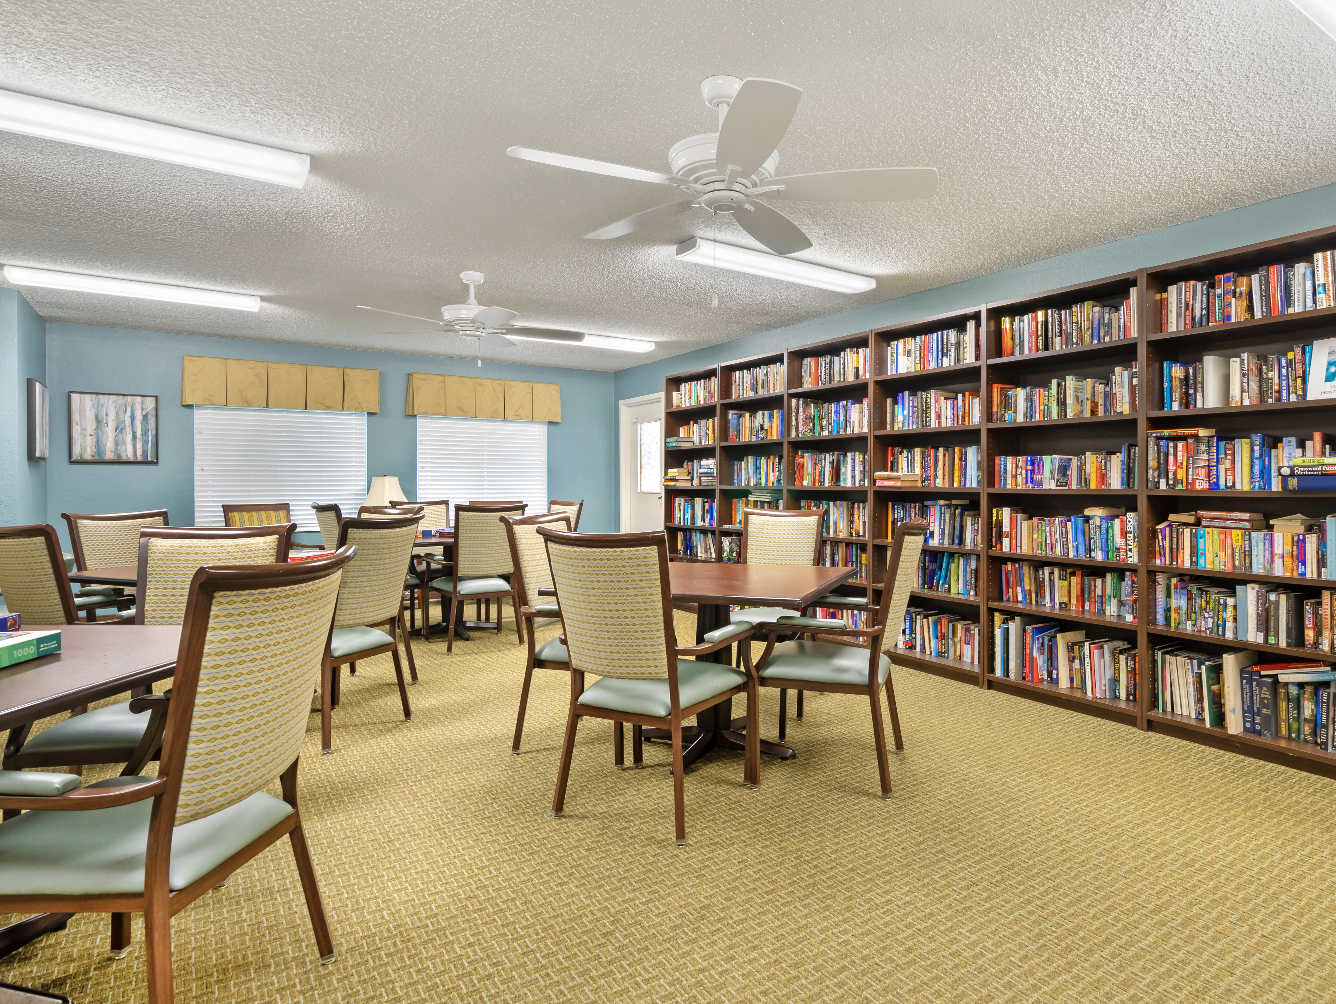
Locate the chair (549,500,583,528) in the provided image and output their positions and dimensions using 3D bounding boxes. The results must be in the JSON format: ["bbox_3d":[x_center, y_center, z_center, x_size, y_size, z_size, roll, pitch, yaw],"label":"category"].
[{"bbox_3d":[-1.142,0.494,5.563,0.608,0.998,0.567,-1,2,-37],"label":"chair"}]

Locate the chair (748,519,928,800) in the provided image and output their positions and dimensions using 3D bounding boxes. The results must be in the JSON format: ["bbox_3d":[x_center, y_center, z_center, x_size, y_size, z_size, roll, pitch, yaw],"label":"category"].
[{"bbox_3d":[0.689,0.574,2.710,0.623,0.998,0.552,1,2,22],"label":"chair"}]

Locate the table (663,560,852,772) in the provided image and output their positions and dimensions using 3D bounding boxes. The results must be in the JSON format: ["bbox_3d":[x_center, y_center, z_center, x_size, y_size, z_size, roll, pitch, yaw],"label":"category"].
[{"bbox_3d":[0.190,0.698,2.920,1.040,0.735,1.040,0,1,22],"label":"table"}]

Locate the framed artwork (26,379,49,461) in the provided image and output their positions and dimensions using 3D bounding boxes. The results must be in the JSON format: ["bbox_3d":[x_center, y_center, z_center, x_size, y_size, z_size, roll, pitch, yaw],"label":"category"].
[{"bbox_3d":[-4.484,-0.559,4.767,0.045,0.560,0.540,-1,1,-36],"label":"framed artwork"}]

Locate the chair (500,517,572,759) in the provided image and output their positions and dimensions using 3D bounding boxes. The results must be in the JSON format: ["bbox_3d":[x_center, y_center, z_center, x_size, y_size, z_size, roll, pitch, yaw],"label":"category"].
[{"bbox_3d":[-0.321,0.567,2.972,0.620,0.998,0.555,1,2,26],"label":"chair"}]

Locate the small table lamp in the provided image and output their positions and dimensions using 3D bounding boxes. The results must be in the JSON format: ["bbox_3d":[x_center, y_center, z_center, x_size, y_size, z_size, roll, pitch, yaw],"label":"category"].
[{"bbox_3d":[-2.519,0.060,5.970,0.390,0.600,0.390,-1,1,-30],"label":"small table lamp"}]

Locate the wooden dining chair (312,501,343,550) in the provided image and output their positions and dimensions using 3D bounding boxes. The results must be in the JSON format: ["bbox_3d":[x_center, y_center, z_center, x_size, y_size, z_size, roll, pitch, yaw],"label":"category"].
[{"bbox_3d":[-2.160,0.524,4.839,0.620,0.985,0.600,-1,1,-44],"label":"wooden dining chair"}]

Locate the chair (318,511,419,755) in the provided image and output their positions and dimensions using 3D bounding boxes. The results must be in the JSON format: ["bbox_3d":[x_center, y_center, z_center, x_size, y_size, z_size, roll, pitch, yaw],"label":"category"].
[{"bbox_3d":[-1.534,0.568,3.107,0.620,0.985,0.600,0,1,20],"label":"chair"}]

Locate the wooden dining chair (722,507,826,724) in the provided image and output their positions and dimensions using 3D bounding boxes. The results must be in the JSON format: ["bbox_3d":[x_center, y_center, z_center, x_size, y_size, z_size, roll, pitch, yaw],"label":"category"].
[{"bbox_3d":[0.536,0.556,3.590,0.600,0.985,0.620,1,1,26],"label":"wooden dining chair"}]

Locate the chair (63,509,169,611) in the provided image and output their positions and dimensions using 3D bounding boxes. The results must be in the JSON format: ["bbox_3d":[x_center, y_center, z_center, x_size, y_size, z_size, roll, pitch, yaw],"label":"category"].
[{"bbox_3d":[-2.655,0.554,3.449,0.619,0.998,0.556,1,2,27],"label":"chair"}]

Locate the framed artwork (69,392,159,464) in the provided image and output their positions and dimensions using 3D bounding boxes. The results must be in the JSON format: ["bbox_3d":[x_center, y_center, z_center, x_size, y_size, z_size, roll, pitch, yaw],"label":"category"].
[{"bbox_3d":[-4.369,-0.570,5.292,0.554,0.557,0.040,-1,1,-30],"label":"framed artwork"}]

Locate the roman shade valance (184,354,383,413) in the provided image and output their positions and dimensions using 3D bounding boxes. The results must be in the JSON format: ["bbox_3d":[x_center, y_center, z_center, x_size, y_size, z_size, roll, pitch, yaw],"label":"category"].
[{"bbox_3d":[-3.339,-0.998,5.861,1.488,0.414,0.138,-1,2,-32],"label":"roman shade valance"}]

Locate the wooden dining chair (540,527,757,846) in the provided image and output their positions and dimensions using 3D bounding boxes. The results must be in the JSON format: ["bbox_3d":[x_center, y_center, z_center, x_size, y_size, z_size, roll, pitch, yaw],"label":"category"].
[{"bbox_3d":[-0.069,0.583,2.396,0.595,0.998,0.579,1,2,29],"label":"wooden dining chair"}]

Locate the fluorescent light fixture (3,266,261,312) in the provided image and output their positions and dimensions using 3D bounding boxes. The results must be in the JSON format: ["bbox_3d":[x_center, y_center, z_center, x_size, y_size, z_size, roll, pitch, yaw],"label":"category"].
[{"bbox_3d":[-3.299,-1.320,4.207,1.249,0.075,0.207,-1,2,-32],"label":"fluorescent light fixture"}]

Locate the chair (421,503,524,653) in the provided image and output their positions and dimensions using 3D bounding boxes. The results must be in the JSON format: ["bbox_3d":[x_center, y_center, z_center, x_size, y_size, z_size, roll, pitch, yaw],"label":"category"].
[{"bbox_3d":[-1.361,0.526,4.780,0.600,0.985,0.620,-1,1,-33],"label":"chair"}]

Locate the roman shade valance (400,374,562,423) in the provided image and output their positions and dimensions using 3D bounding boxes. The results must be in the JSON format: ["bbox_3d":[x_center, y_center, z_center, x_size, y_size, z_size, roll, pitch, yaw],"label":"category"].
[{"bbox_3d":[-1.795,-1.010,6.677,1.507,0.400,0.170,-1,1,-30],"label":"roman shade valance"}]

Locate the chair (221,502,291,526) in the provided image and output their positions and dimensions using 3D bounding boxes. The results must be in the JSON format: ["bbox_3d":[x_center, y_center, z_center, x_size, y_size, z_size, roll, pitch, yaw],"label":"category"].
[{"bbox_3d":[-3.255,0.511,5.343,0.591,0.977,0.573,-1,2,-32],"label":"chair"}]

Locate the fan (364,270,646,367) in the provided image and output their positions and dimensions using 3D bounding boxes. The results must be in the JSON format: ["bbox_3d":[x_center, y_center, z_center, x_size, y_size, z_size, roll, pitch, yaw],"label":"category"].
[{"bbox_3d":[-1.157,-1.133,3.940,1.304,0.435,1.241,-1,2,-32],"label":"fan"}]

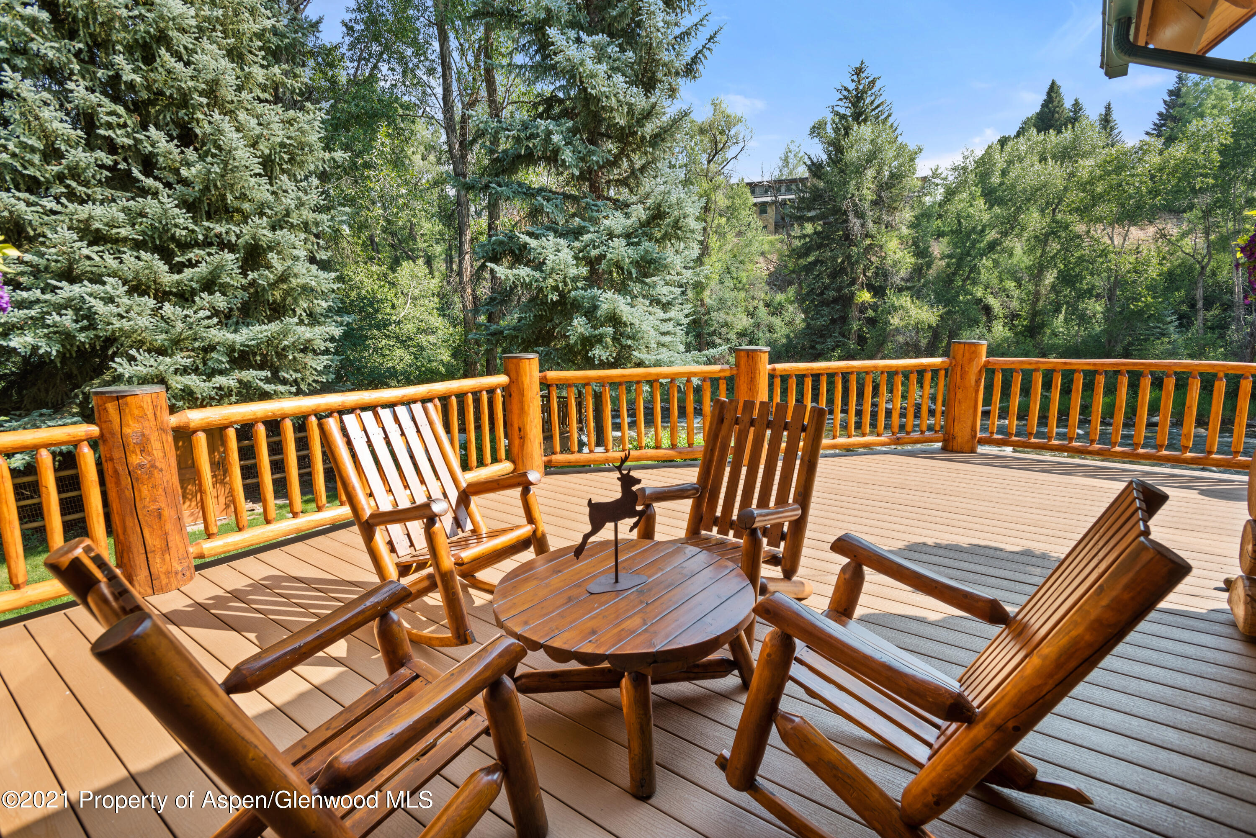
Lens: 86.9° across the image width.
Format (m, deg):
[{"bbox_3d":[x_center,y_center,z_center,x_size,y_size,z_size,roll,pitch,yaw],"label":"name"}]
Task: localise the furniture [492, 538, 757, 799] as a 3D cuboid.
[{"bbox_3d":[-0.009,0.789,2.329,0.920,0.425,0.920,-1,9,0],"label":"furniture"}]

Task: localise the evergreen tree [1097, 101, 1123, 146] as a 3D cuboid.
[{"bbox_3d":[45.050,-24.356,62.902,4.000,11.000,4.000,5,11,34],"label":"evergreen tree"}]

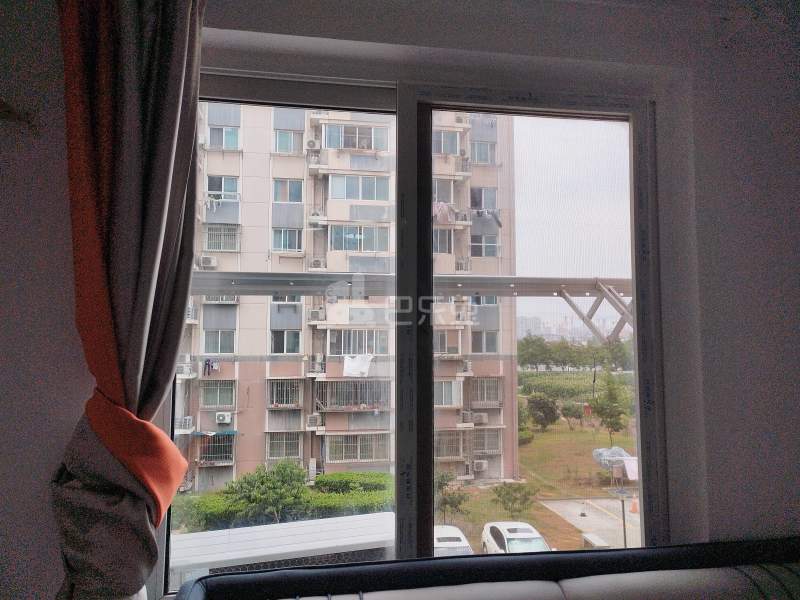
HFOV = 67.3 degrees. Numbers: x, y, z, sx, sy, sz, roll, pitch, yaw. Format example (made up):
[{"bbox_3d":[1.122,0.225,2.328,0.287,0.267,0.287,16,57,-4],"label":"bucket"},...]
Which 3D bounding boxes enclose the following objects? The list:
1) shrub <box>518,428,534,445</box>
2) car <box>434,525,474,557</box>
[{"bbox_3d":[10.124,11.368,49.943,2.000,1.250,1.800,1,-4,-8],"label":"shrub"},{"bbox_3d":[1.745,9.216,21.222,1.830,1.580,4.600,0,-4,-6],"label":"car"}]

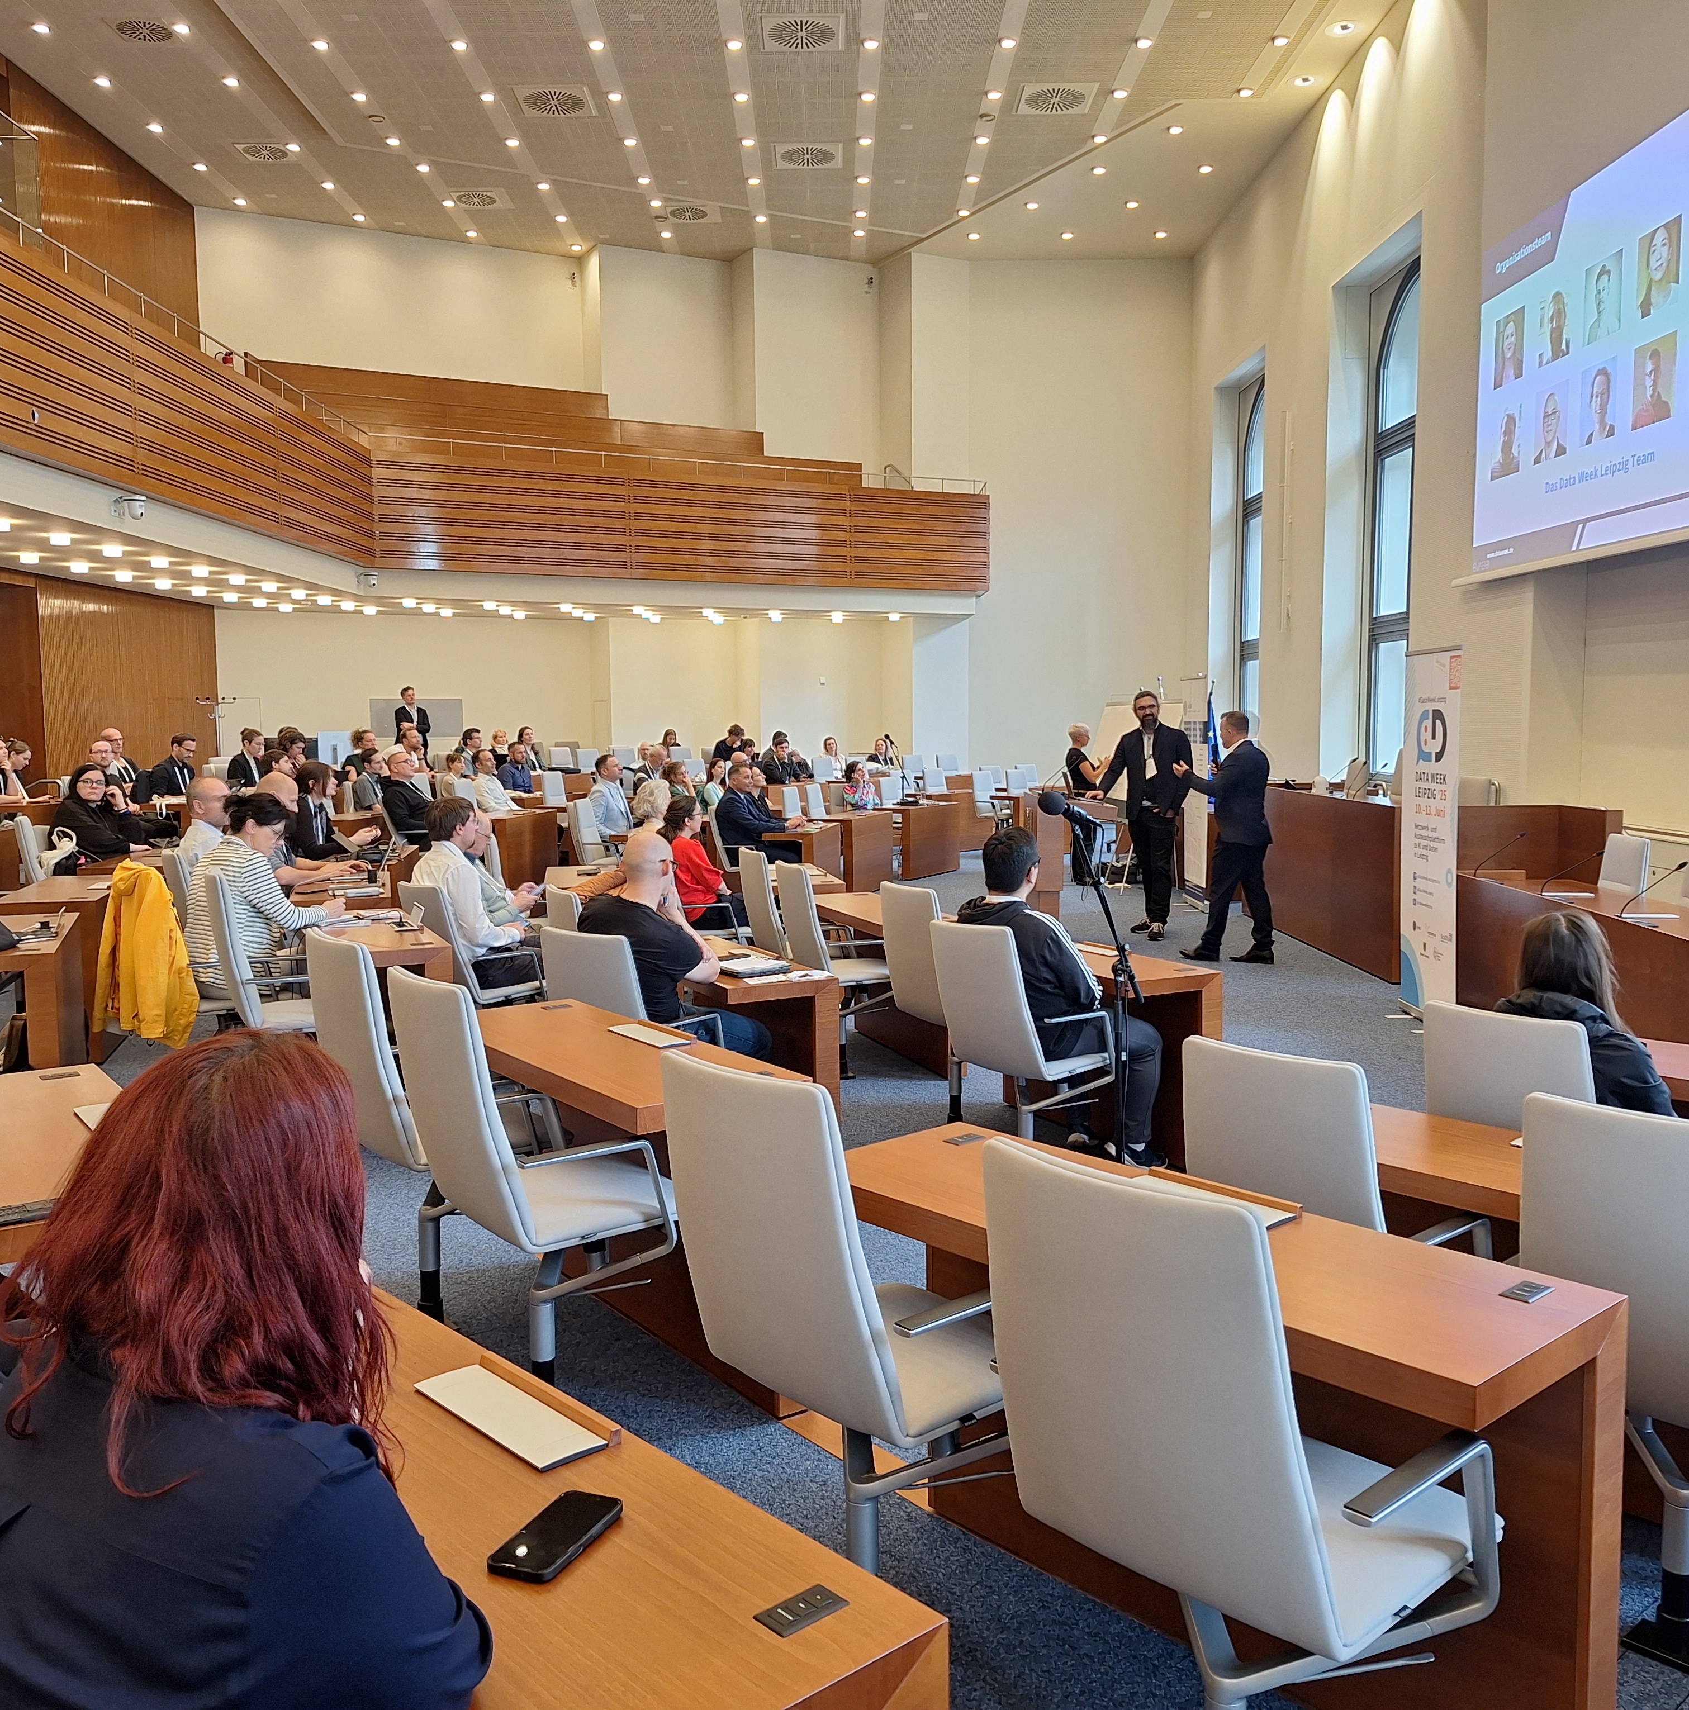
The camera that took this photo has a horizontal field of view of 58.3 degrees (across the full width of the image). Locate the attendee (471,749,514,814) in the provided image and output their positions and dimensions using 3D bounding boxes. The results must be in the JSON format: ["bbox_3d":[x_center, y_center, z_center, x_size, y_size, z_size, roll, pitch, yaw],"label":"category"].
[{"bbox_3d":[-3.012,-0.283,13.728,0.750,1.300,0.500,1,5,11],"label":"attendee"}]

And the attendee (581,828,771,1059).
[{"bbox_3d":[-0.634,0.551,5.528,0.580,1.310,0.760,5,7,45],"label":"attendee"}]

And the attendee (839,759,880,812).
[{"bbox_3d":[0.267,-0.383,17.324,0.660,1.310,0.500,1,5,23],"label":"attendee"}]

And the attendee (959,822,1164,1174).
[{"bbox_3d":[0.789,0.542,5.562,0.820,1.300,0.560,-5,7,-39],"label":"attendee"}]

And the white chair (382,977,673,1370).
[{"bbox_3d":[-0.665,0.748,3.356,0.540,1.020,0.555,-4,7,-37],"label":"white chair"}]

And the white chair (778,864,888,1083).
[{"bbox_3d":[0.049,0.532,7.236,0.620,1.000,0.600,-3,5,-27],"label":"white chair"}]

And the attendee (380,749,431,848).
[{"bbox_3d":[-3.415,-0.189,12.587,0.850,1.339,0.560,-1,5,-8],"label":"attendee"}]

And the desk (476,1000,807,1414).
[{"bbox_3d":[-0.589,0.835,3.689,0.434,0.750,1.236,-4,6,-35],"label":"desk"}]

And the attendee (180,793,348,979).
[{"bbox_3d":[-2.267,0.406,6.070,0.700,1.280,0.500,-2,5,-23],"label":"attendee"}]

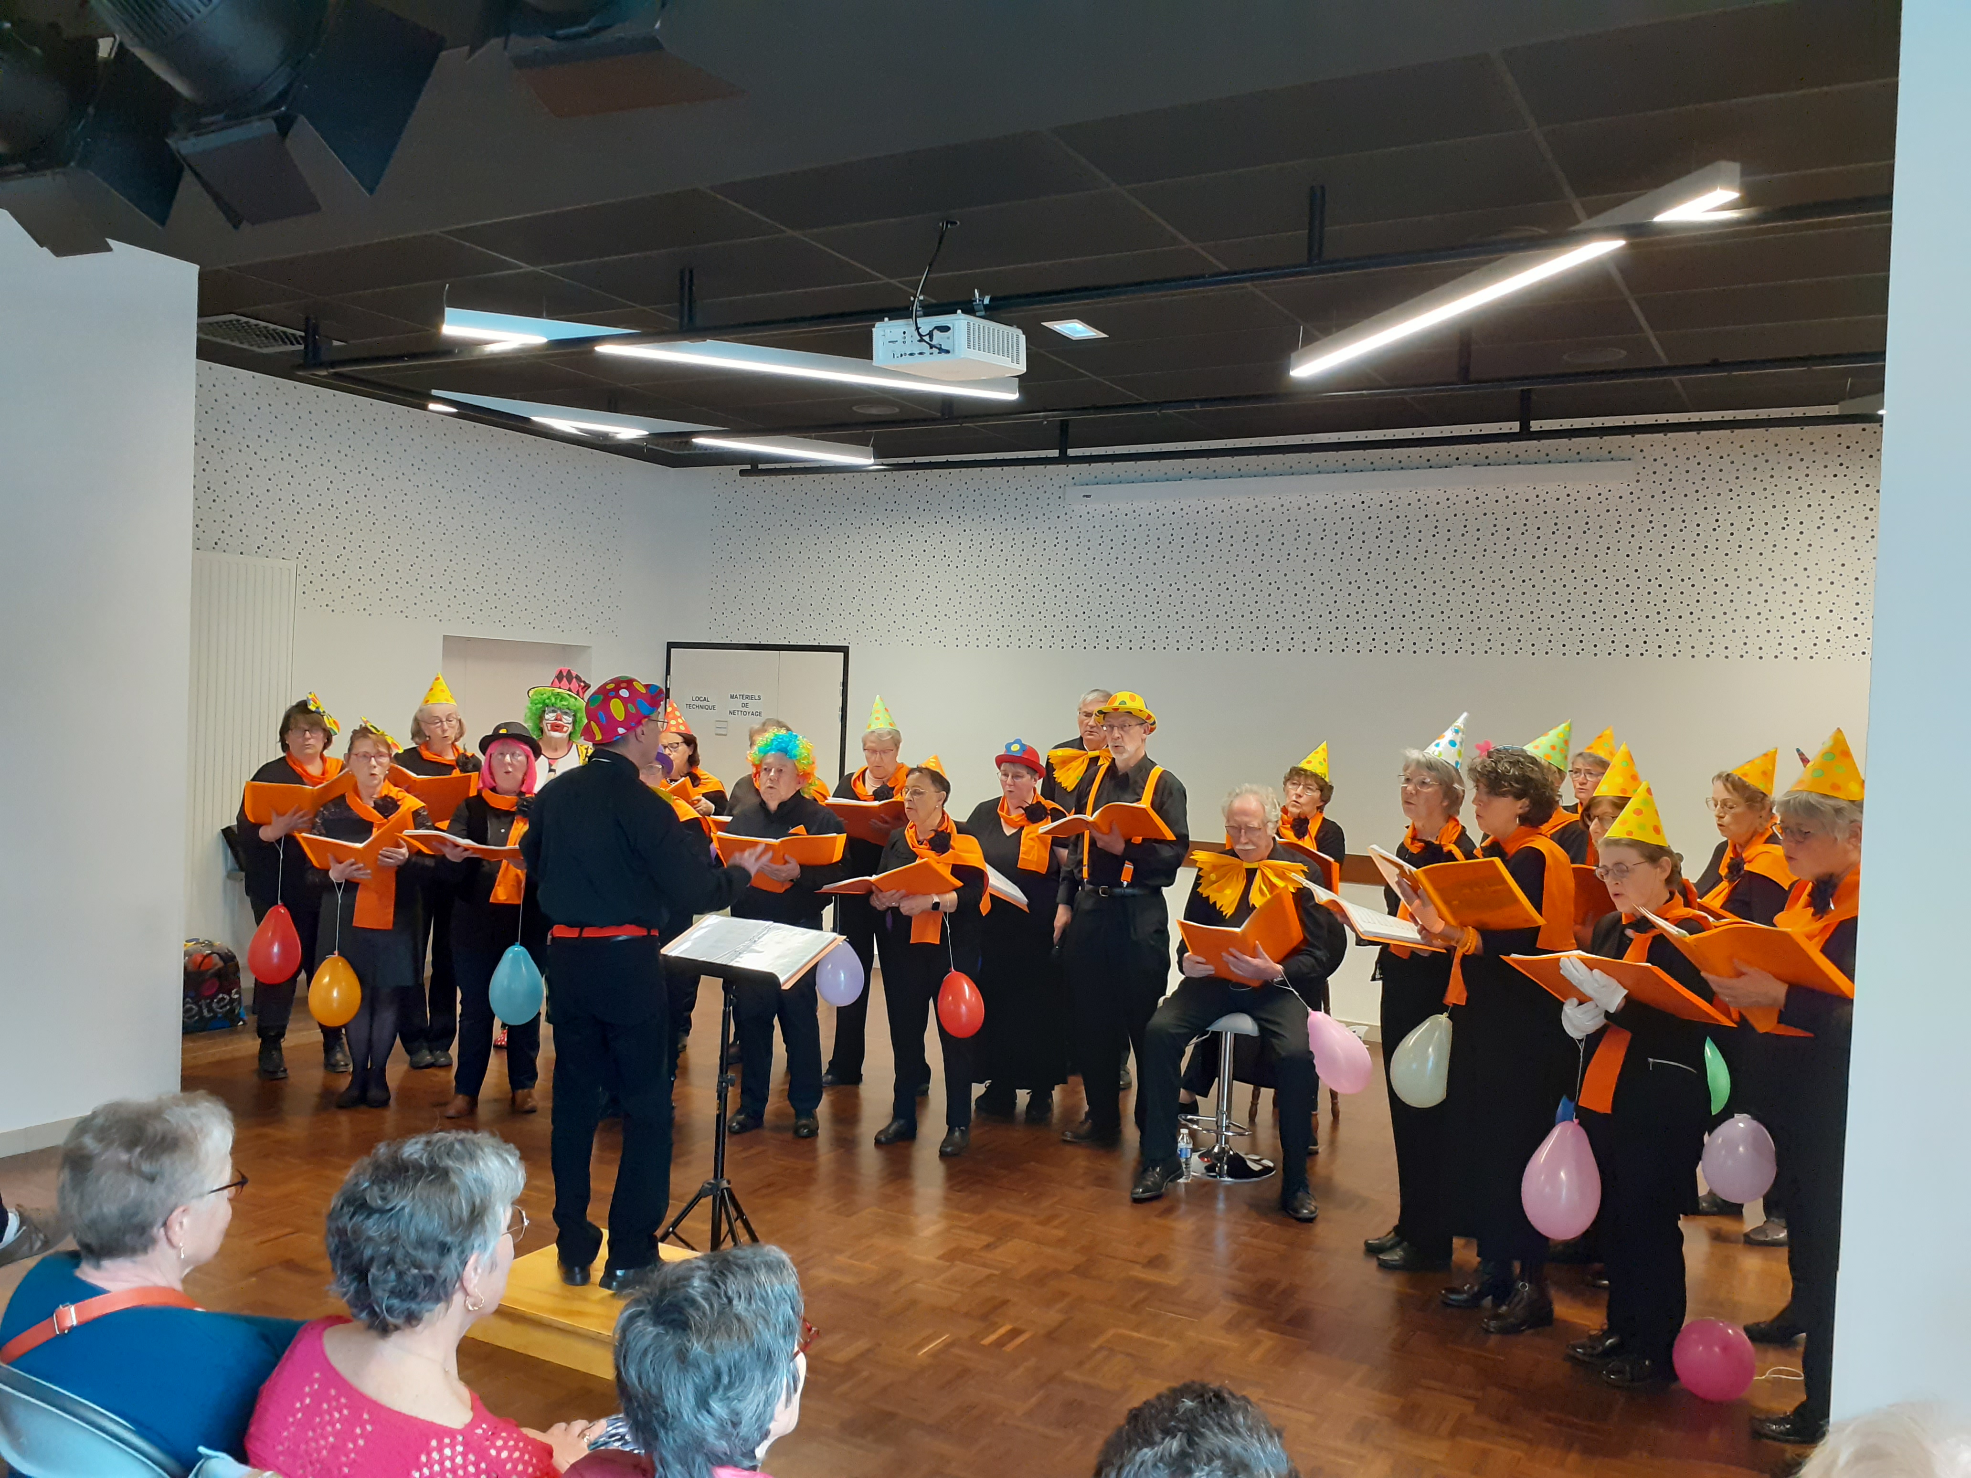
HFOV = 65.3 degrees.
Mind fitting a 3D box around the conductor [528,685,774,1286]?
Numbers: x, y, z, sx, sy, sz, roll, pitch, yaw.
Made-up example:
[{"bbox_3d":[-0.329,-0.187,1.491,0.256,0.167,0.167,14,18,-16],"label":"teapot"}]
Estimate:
[{"bbox_3d":[-0.976,0.639,4.430,0.520,1.710,0.540,3,2,27],"label":"conductor"}]

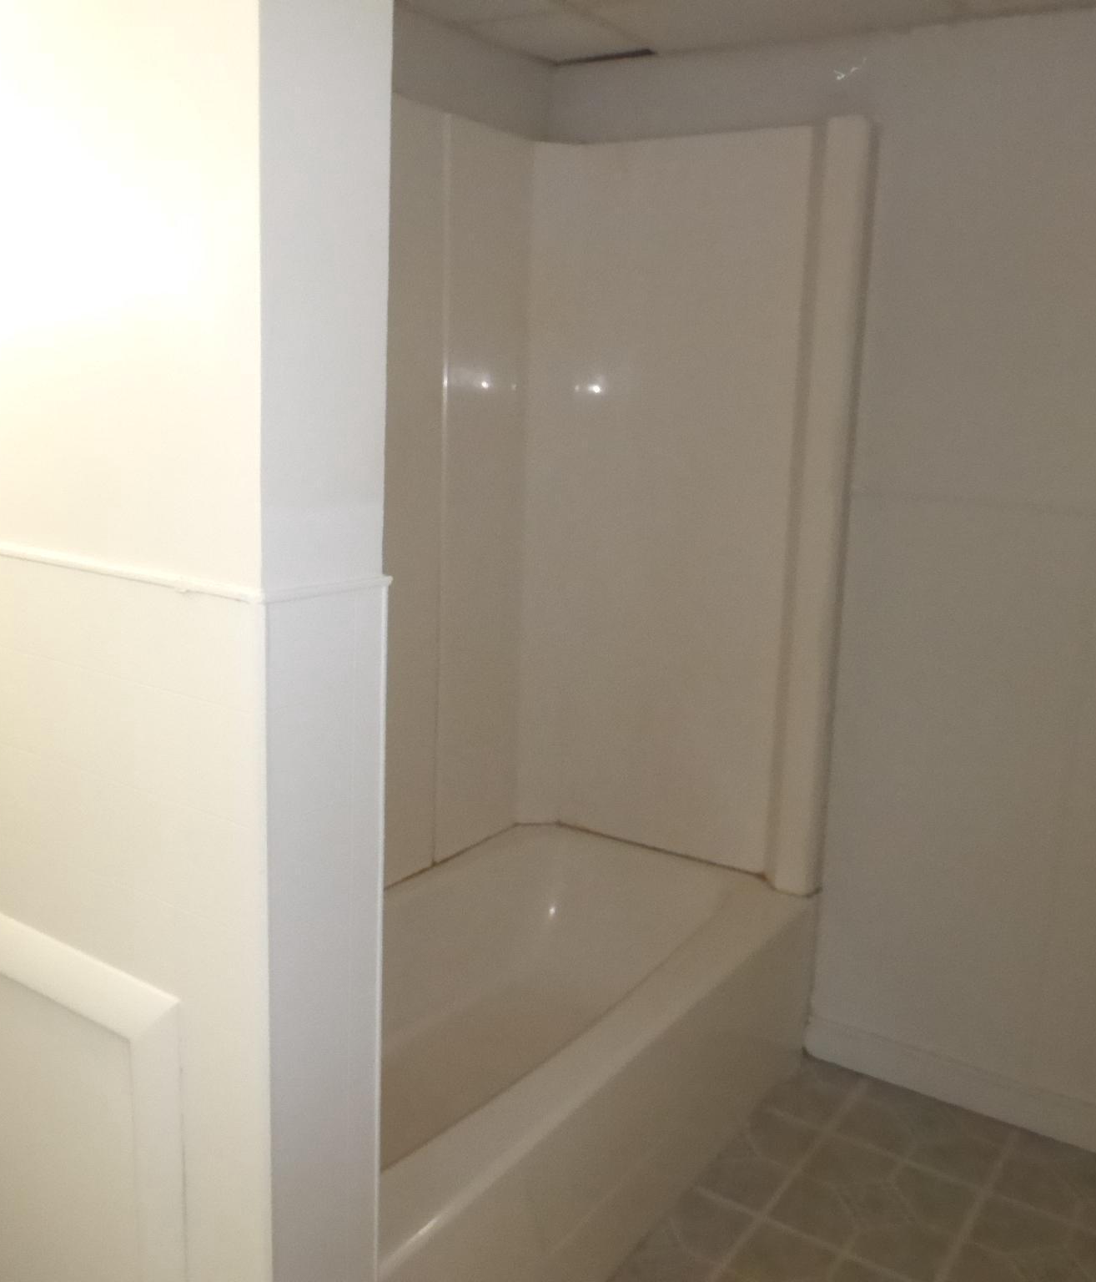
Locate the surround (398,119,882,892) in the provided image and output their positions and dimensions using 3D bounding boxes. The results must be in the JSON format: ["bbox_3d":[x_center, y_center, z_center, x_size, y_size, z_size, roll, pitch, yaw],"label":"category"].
[{"bbox_3d":[-0.126,-0.159,1.954,0.759,1.535,1.490,10,15,33],"label":"surround"}]

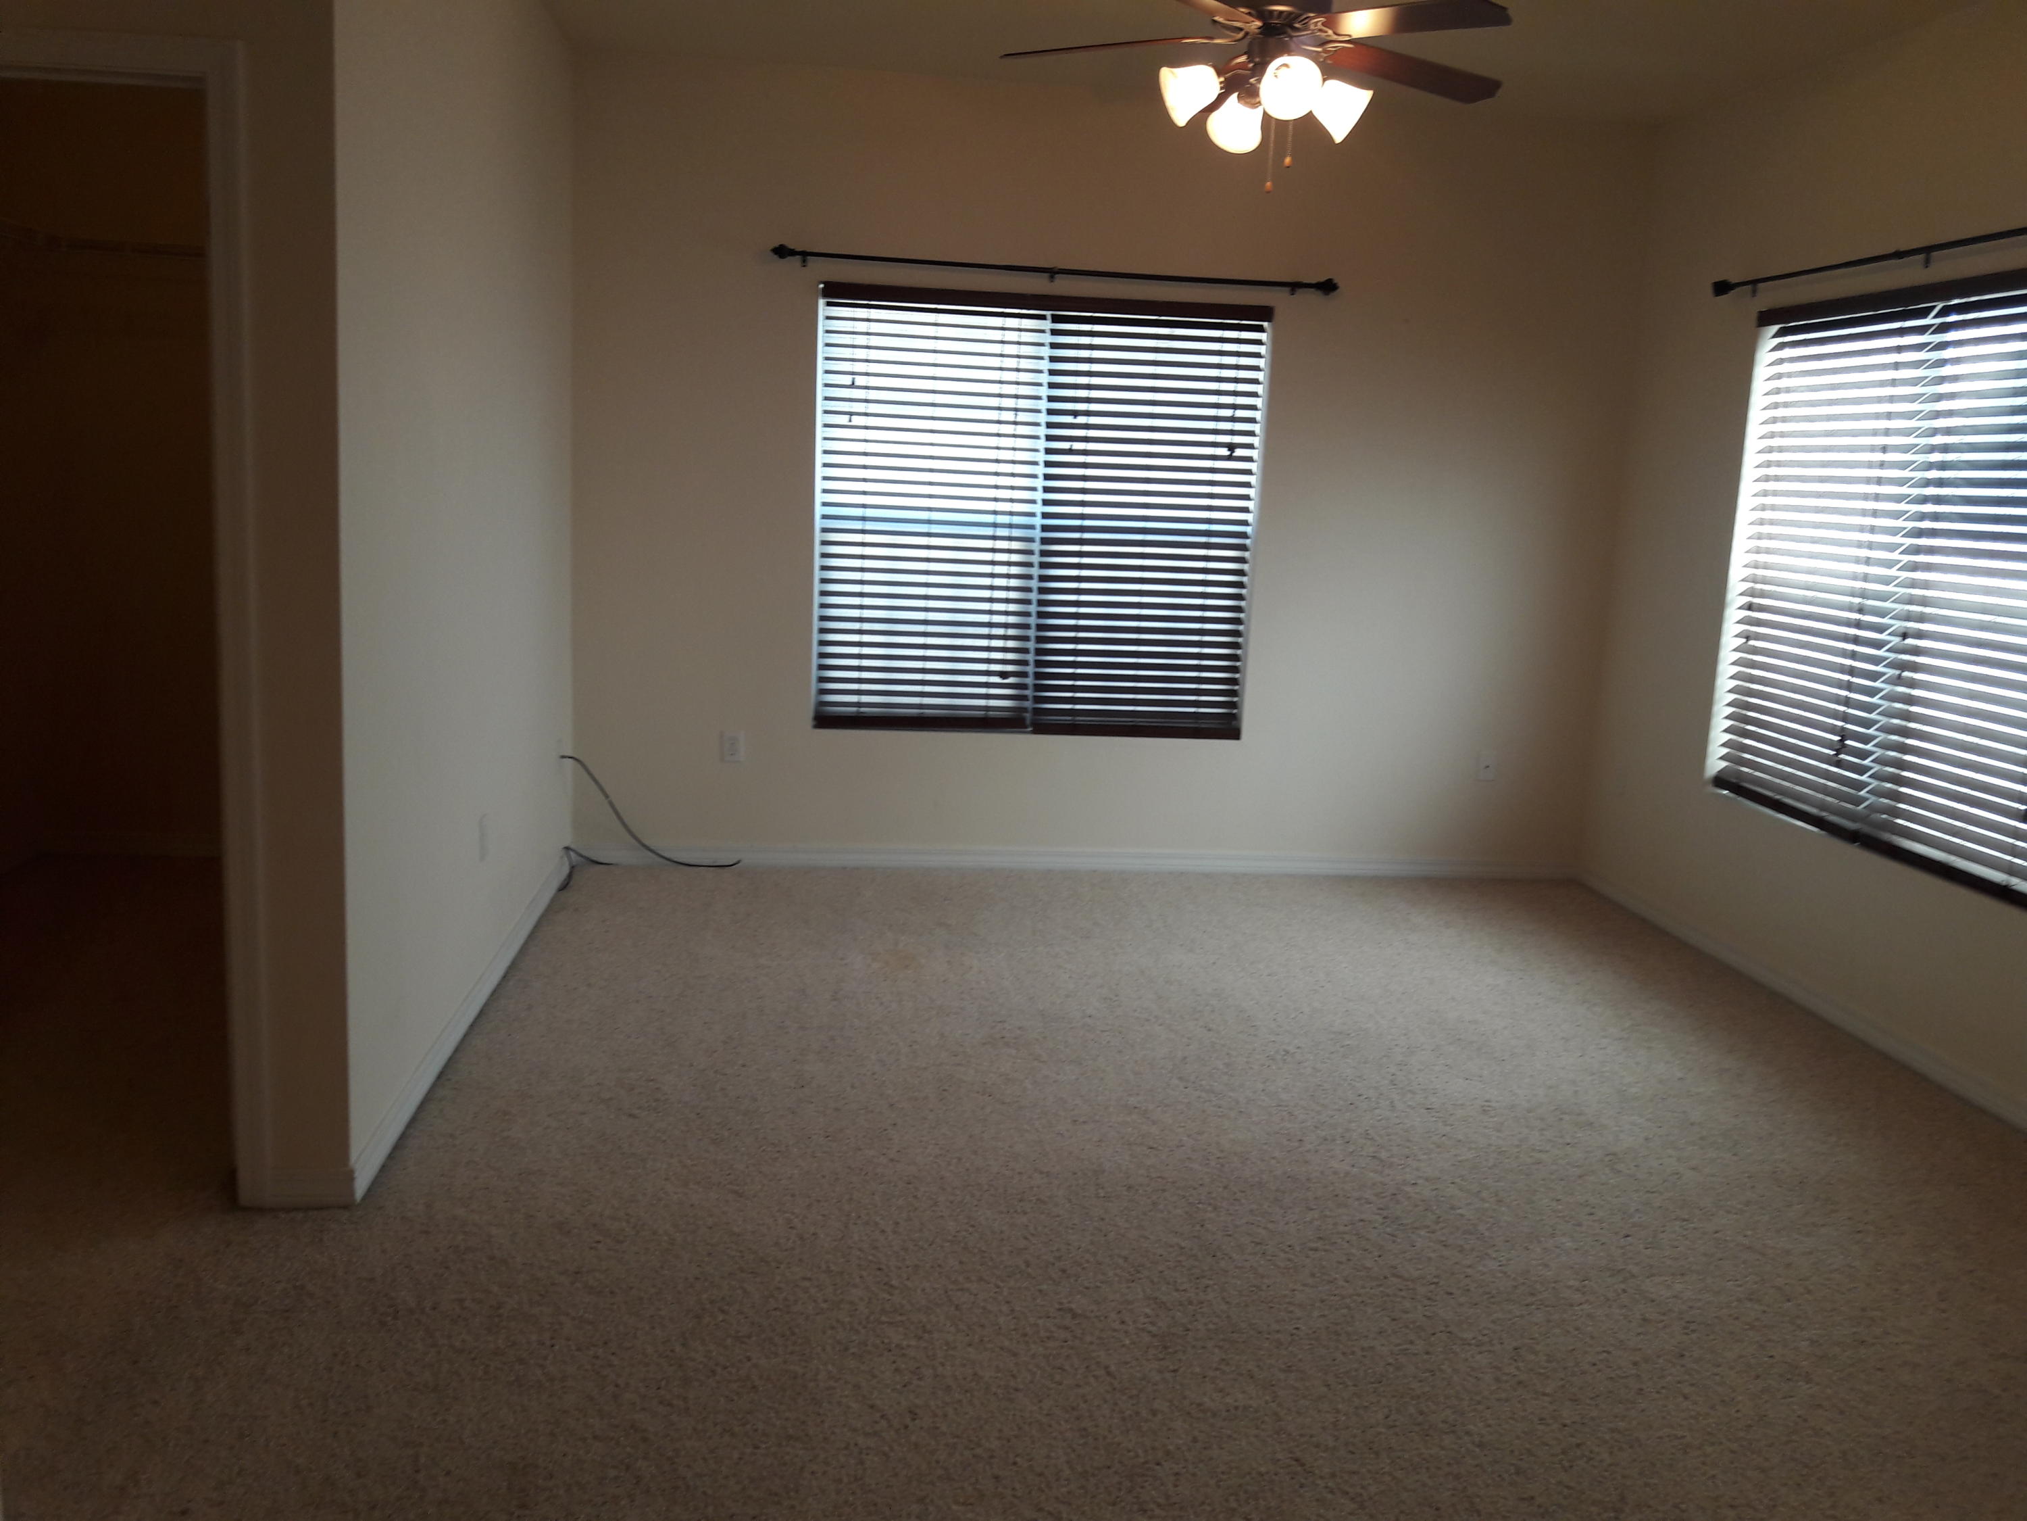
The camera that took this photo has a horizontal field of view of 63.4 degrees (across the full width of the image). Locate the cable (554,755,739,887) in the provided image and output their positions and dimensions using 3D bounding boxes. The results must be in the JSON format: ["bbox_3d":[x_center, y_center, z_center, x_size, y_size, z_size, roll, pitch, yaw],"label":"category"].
[{"bbox_3d":[-1.221,0.177,5.577,0.580,0.460,0.360,2,10,-7],"label":"cable"}]

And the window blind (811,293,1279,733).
[{"bbox_3d":[0.092,-0.840,5.744,1.550,1.520,0.065,2,10,-7],"label":"window blind"}]

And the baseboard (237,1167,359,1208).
[{"bbox_3d":[-1.356,0.803,3.104,0.217,0.082,0.018,2,10,-7],"label":"baseboard"}]

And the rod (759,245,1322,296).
[{"bbox_3d":[0.153,-1.649,5.535,1.930,0.057,0.100,2,10,-7],"label":"rod"}]

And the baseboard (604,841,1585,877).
[{"bbox_3d":[0.312,0.370,5.991,3.710,0.085,0.018,2,10,-7],"label":"baseboard"}]

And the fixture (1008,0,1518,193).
[{"bbox_3d":[0.616,-1.681,3.986,1.300,0.590,1.260,2,10,-7],"label":"fixture"}]

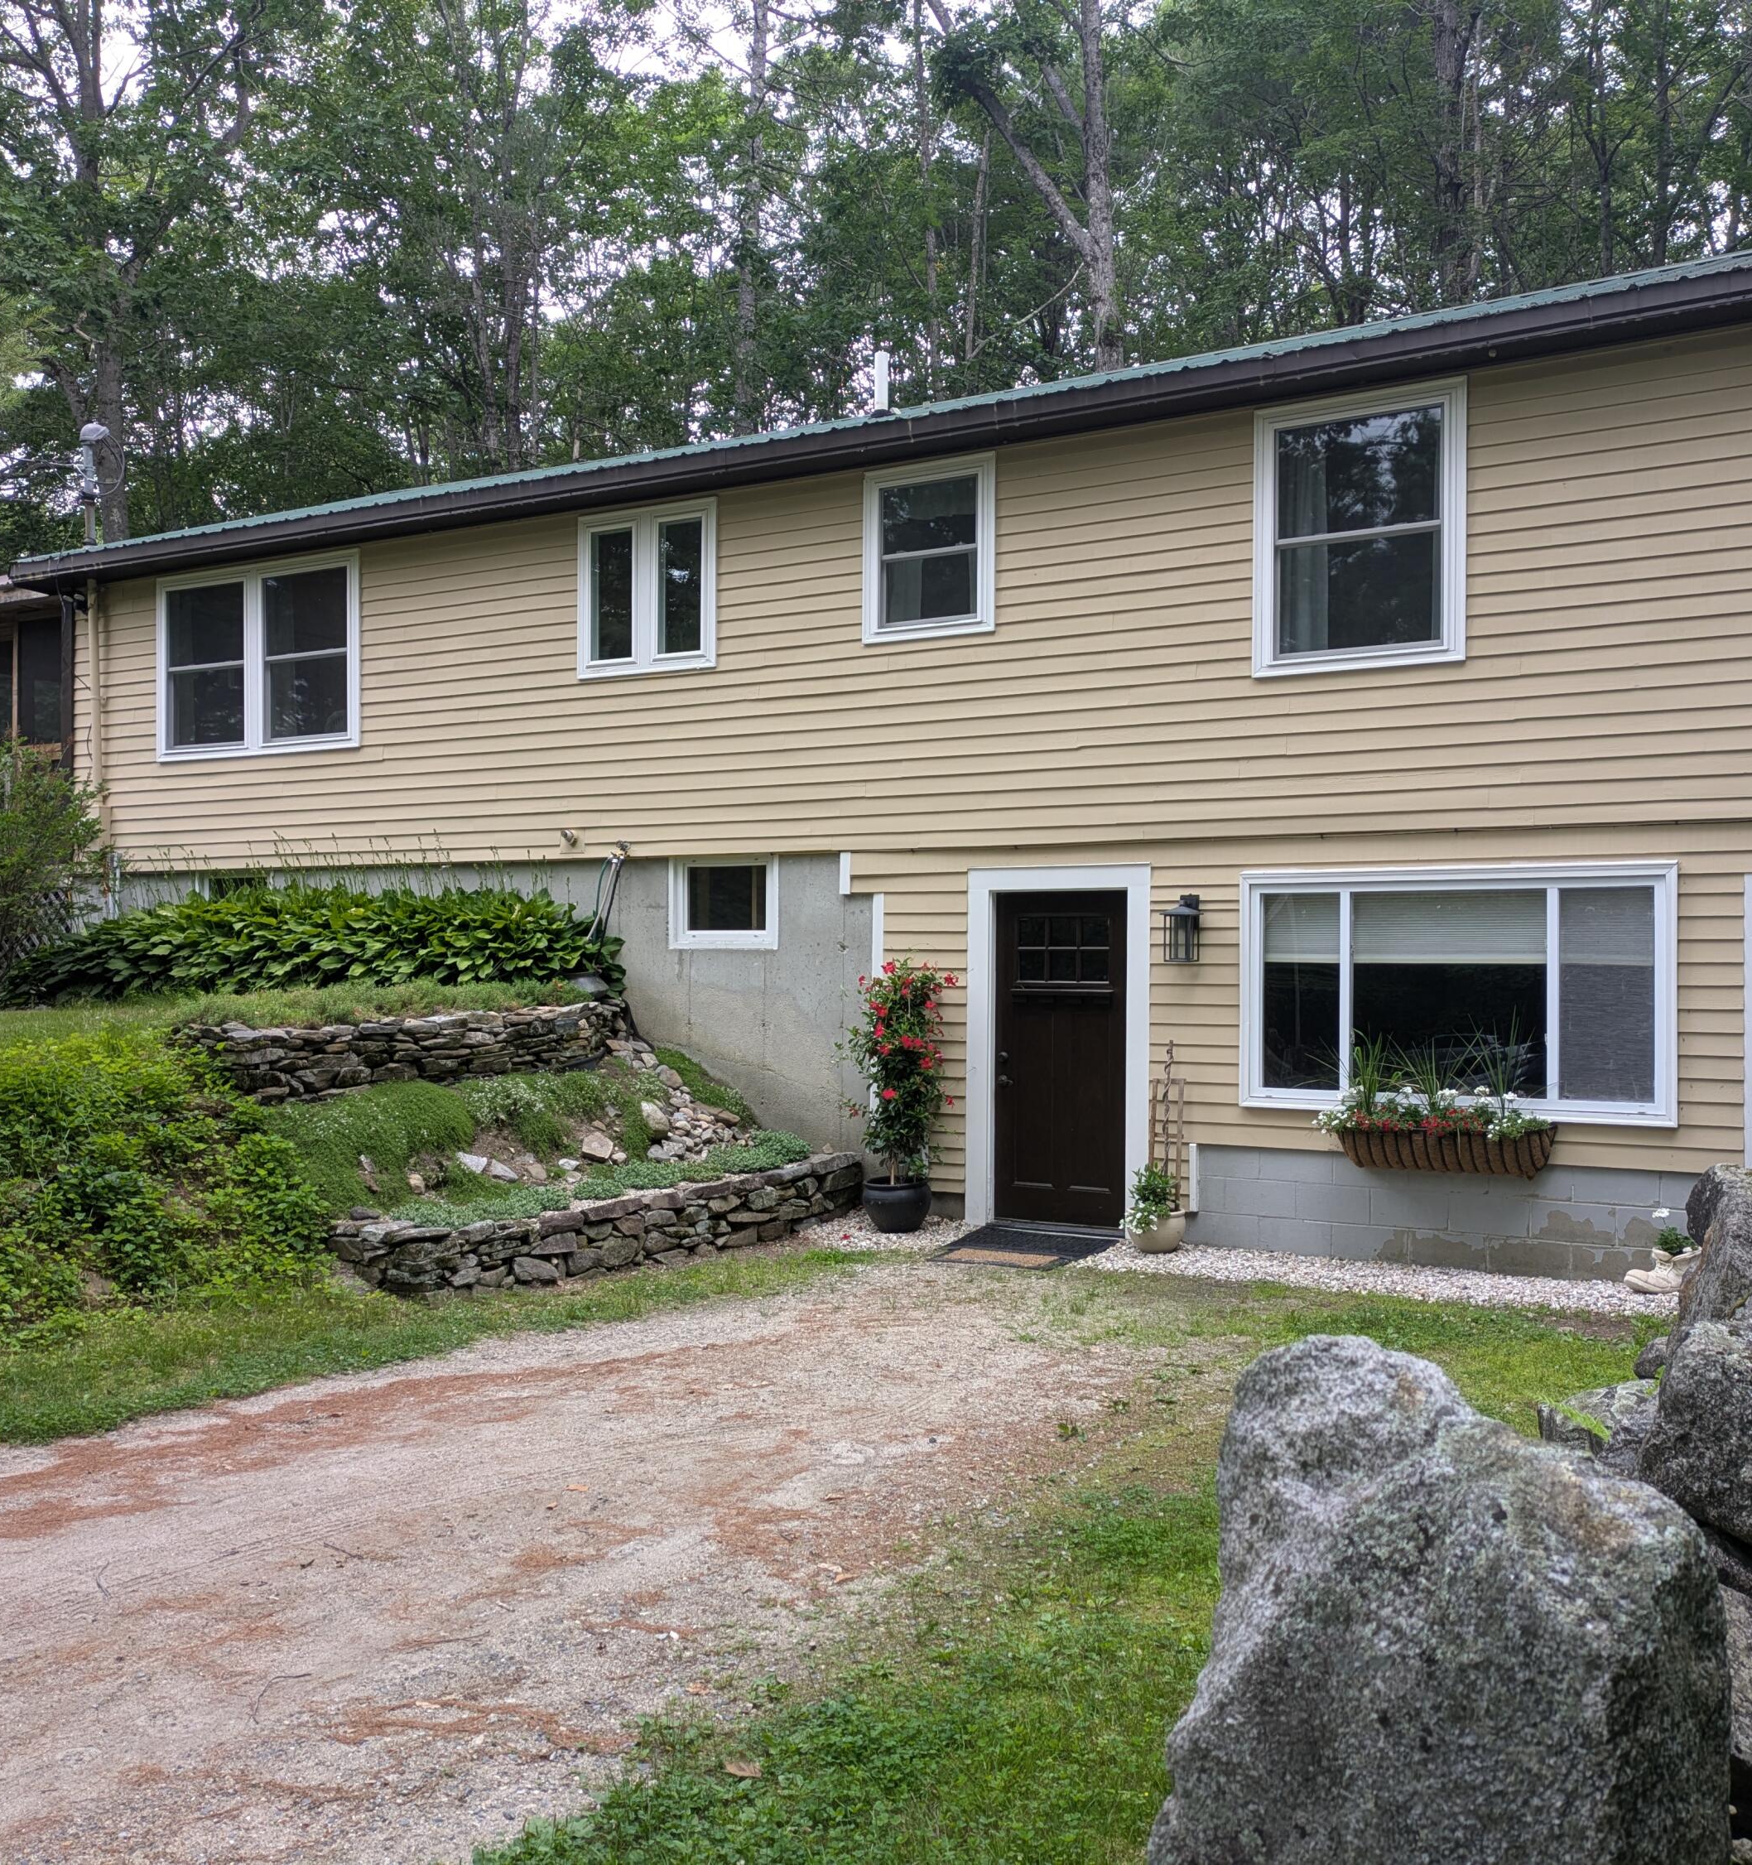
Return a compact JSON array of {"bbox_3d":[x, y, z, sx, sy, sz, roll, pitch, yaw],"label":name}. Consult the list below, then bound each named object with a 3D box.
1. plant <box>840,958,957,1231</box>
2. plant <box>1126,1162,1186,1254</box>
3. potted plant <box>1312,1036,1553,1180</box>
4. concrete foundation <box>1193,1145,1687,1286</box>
[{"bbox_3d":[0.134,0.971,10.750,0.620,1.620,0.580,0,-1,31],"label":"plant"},{"bbox_3d":[1.560,1.532,9.980,0.350,0.510,0.350,0,-1,0],"label":"plant"},{"bbox_3d":[2.902,0.890,9.347,1.220,0.740,0.380,0,-1,31],"label":"potted plant"},{"bbox_3d":[3.036,1.502,9.551,2.766,0.604,0.200,0,-1,31],"label":"concrete foundation"}]

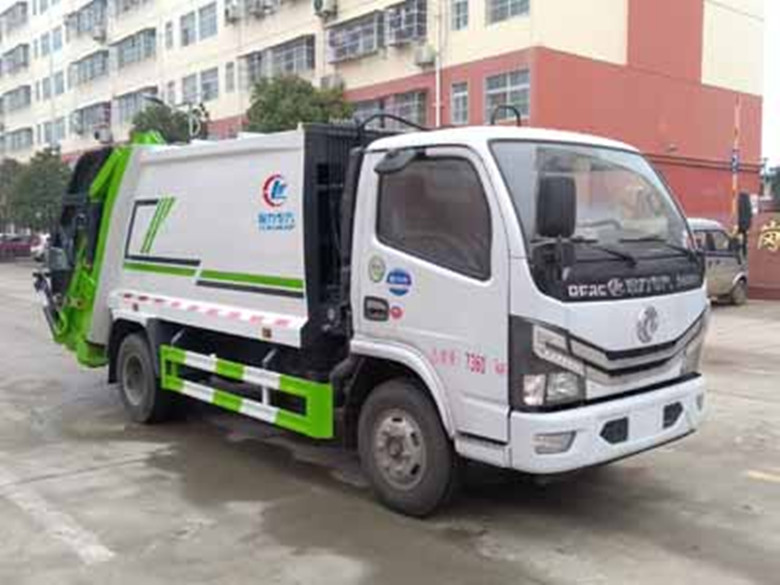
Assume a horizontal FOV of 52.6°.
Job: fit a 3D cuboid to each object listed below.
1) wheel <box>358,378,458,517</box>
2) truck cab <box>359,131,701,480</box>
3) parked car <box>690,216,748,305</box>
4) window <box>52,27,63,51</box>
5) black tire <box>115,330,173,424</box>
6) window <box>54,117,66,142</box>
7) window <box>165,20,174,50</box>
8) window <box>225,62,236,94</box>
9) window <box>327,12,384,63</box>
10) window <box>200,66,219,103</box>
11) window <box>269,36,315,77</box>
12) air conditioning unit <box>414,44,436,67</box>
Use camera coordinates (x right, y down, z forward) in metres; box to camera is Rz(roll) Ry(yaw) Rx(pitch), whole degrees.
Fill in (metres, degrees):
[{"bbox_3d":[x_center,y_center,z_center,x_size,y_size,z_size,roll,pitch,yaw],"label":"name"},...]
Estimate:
[{"bbox_3d":[0.105,0.939,4.758,0.205,0.775,0.775,-5,6,-41],"label":"wheel"},{"bbox_3d":[0.925,-0.050,4.869,1.900,1.880,1.480,-5,6,-41],"label":"truck cab"},{"bbox_3d":[6.110,-0.644,17.089,4.050,1.850,1.640,-3,5,-32],"label":"parked car"},{"bbox_3d":[-22.282,-16.972,52.925,0.160,1.360,1.750,-5,6,-41],"label":"window"},{"bbox_3d":[-2.198,0.764,7.069,0.220,0.780,0.780,-5,6,-44],"label":"black tire"},{"bbox_3d":[-22.918,-11.292,54.807,0.150,1.500,1.750,-4,6,-42],"label":"window"},{"bbox_3d":[-11.781,-13.748,42.159,0.150,1.350,0.850,-4,6,-42],"label":"window"},{"bbox_3d":[-7.329,-9.878,36.293,0.140,1.340,0.880,-5,6,-41],"label":"window"},{"bbox_3d":[-1.238,-9.278,28.952,0.450,1.410,2.830,-5,6,-41],"label":"window"},{"bbox_3d":[-9.004,-10.376,39.343,0.150,1.500,1.750,-4,6,-42],"label":"window"},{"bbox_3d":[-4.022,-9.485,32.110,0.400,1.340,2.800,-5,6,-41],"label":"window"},{"bbox_3d":[1.163,-7.872,26.255,0.320,0.580,0.800,-5,6,-41],"label":"air conditioning unit"}]

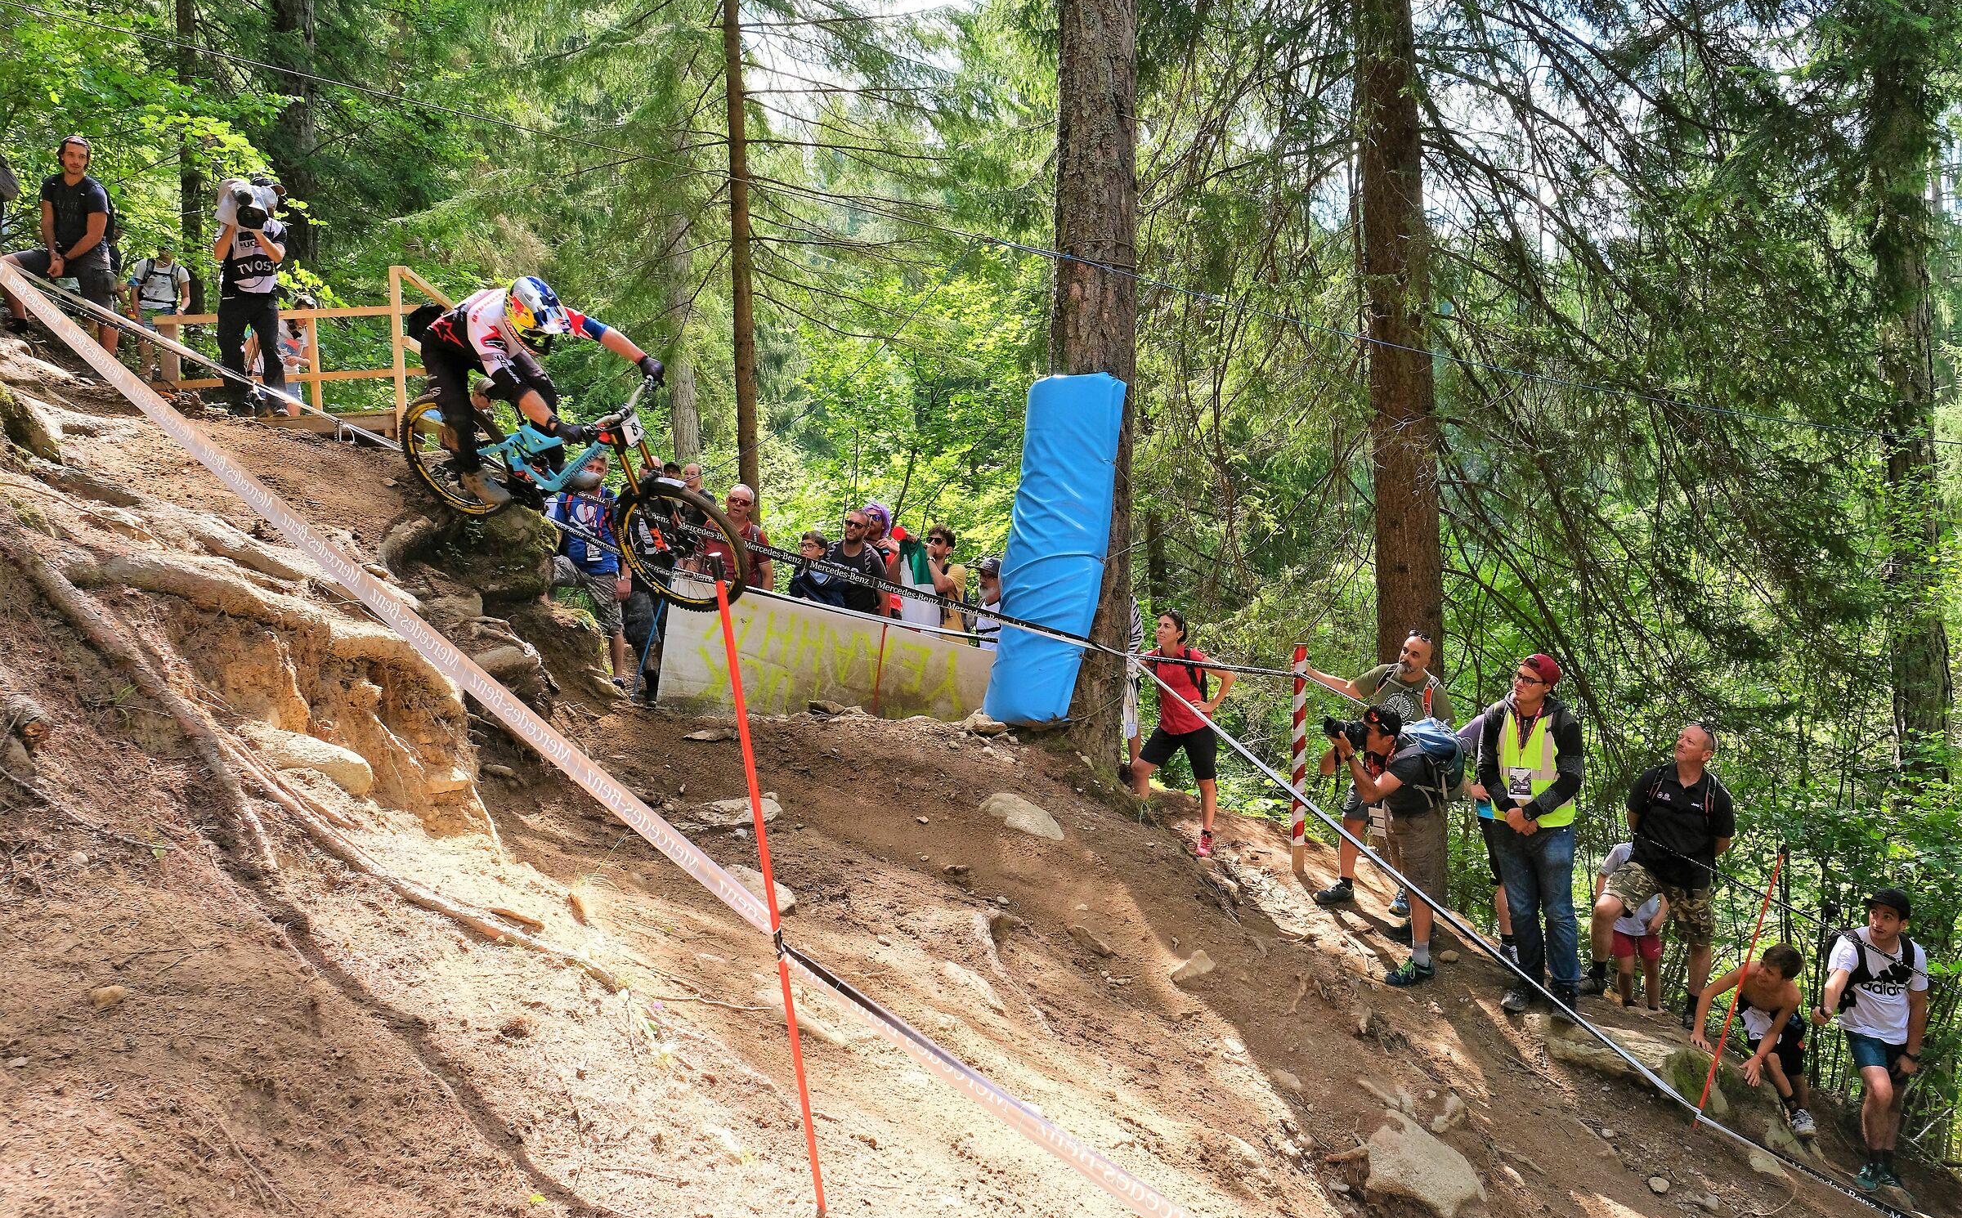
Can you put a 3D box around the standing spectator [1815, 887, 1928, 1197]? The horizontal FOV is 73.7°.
[{"bbox_3d":[4.598,2.190,6.750,0.530,1.560,0.440,-1,1,37],"label":"standing spectator"}]

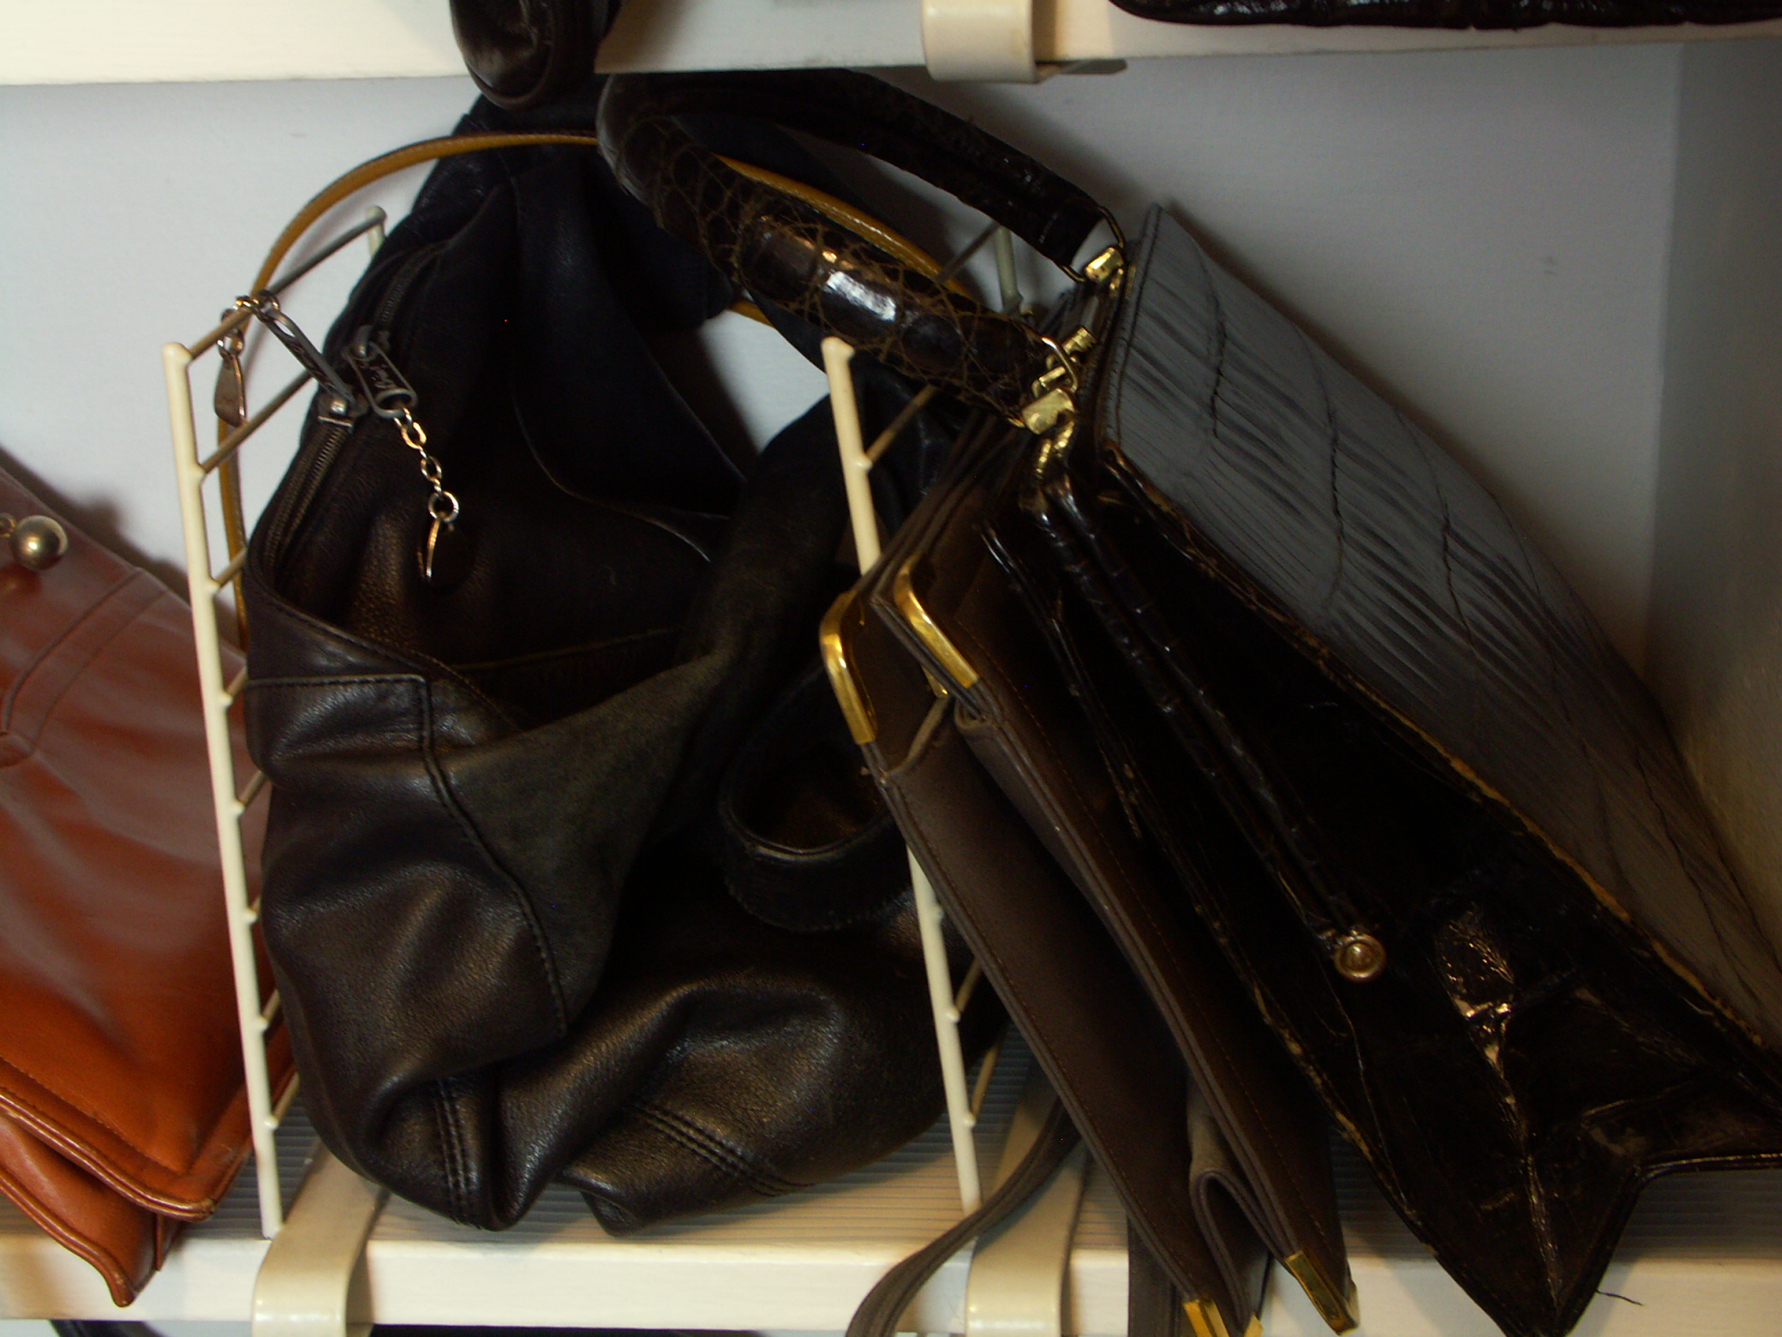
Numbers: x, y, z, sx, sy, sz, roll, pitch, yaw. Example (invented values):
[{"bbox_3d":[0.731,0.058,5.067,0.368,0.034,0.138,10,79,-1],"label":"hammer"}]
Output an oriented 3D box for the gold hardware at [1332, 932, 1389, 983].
[{"bbox_3d":[0.103,0.063,0.579,0.012,0.011,0.006,0,15,5],"label":"gold hardware"}]

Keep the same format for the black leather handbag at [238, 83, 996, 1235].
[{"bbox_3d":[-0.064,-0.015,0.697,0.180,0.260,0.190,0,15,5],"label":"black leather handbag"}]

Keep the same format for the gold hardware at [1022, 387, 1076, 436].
[{"bbox_3d":[0.035,-0.056,0.573,0.011,0.011,0.008,0,15,5],"label":"gold hardware"}]

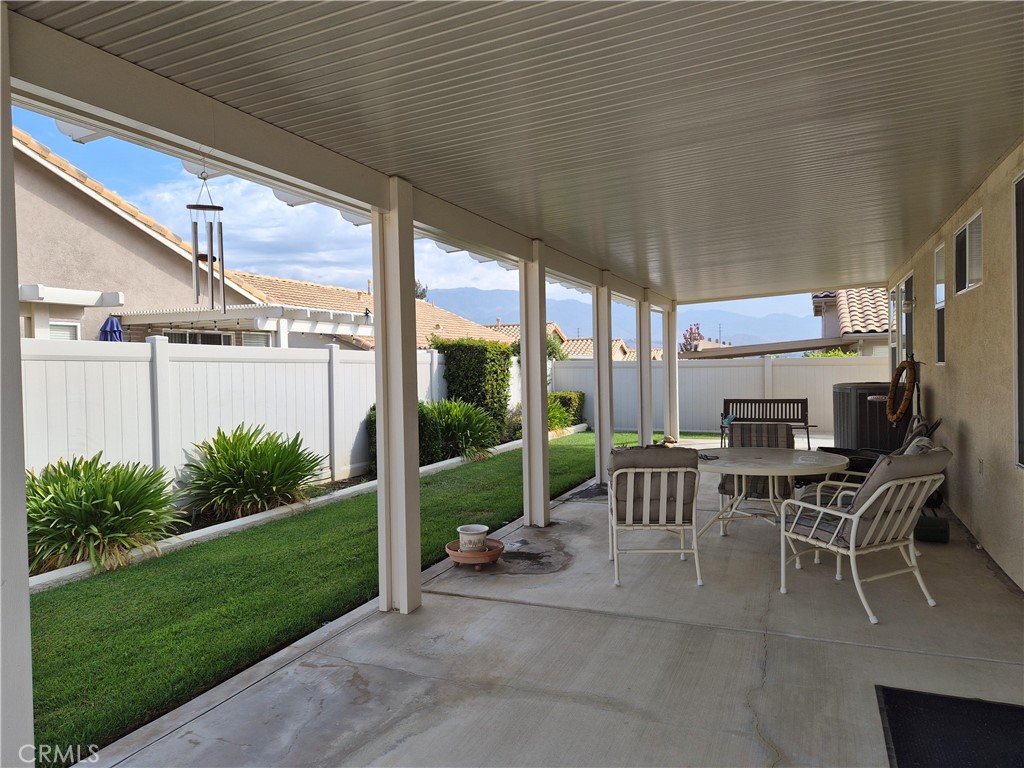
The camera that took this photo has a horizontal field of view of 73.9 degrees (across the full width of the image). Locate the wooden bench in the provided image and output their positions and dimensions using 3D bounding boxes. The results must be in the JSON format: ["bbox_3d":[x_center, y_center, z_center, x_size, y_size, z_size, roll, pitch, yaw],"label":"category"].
[{"bbox_3d":[4.420,0.687,11.862,1.416,0.839,0.584,-1,1,24],"label":"wooden bench"}]

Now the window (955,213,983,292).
[{"bbox_3d":[3.786,-1.050,5.629,0.066,0.558,1.051,-1,1,24],"label":"window"}]

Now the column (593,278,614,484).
[{"bbox_3d":[1.147,-0.055,8.470,0.185,2.608,0.165,-1,1,24],"label":"column"}]

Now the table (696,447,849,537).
[{"bbox_3d":[1.992,0.963,5.487,1.300,0.735,1.300,-1,1,24],"label":"table"}]

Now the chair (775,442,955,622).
[{"bbox_3d":[2.126,0.853,4.131,0.577,0.942,0.803,-2,1,-29],"label":"chair"}]

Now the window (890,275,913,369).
[{"bbox_3d":[5.764,-0.621,10.045,0.100,1.725,2.817,-1,1,24],"label":"window"}]

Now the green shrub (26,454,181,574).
[{"bbox_3d":[-3.244,0.974,5.384,1.051,0.788,1.080,-1,1,24],"label":"green shrub"}]

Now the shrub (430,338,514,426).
[{"bbox_3d":[-0.668,0.193,11.773,1.110,1.781,0.949,-1,1,24],"label":"shrub"}]

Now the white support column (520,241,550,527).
[{"bbox_3d":[0.217,0.012,6.341,0.185,2.608,0.165,-1,1,24],"label":"white support column"}]

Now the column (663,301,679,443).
[{"bbox_3d":[2.934,-0.184,12.563,0.190,2.608,0.169,-1,1,24],"label":"column"}]

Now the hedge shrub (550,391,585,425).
[{"bbox_3d":[1.321,0.613,16.825,0.800,0.860,0.750,-1,1,24],"label":"hedge shrub"}]

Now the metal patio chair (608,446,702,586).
[{"bbox_3d":[1.009,0.893,4.878,0.610,0.945,0.768,-1,1,4],"label":"metal patio chair"}]

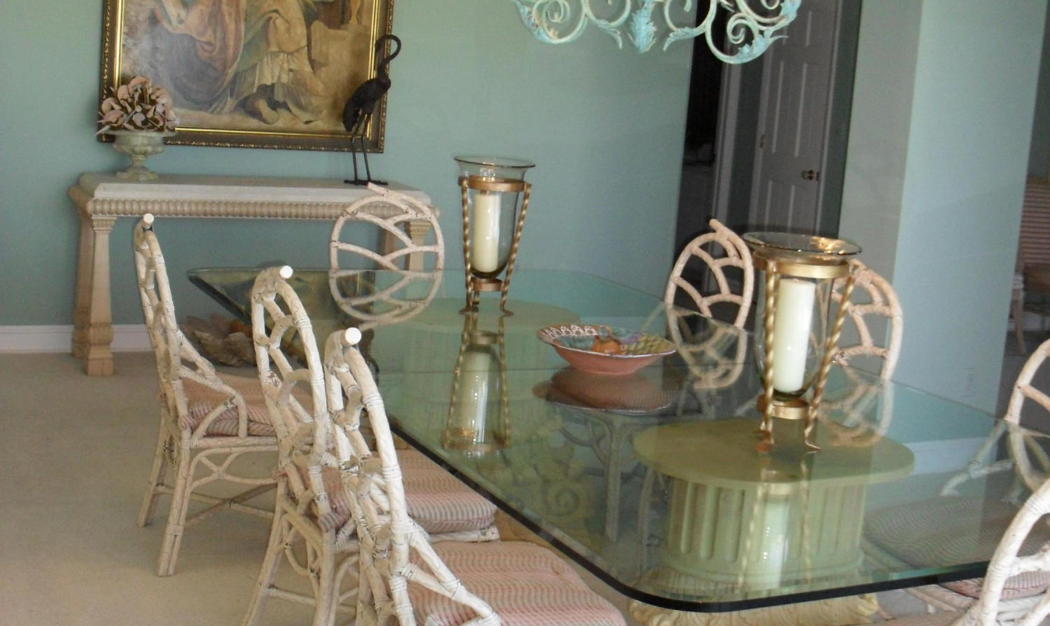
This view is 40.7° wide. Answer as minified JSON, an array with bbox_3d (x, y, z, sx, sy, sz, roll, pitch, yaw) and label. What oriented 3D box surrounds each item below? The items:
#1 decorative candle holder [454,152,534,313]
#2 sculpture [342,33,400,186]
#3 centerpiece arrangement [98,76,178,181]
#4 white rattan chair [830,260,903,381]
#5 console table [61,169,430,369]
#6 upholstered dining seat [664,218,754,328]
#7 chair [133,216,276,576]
[{"bbox_3d":[-0.110,-0.237,4.357,0.235,0.465,0.235,4,10,-1],"label":"decorative candle holder"},{"bbox_3d":[-0.752,-0.995,6.936,0.260,0.720,0.120,-1,11,-25],"label":"sculpture"},{"bbox_3d":[-1.739,-0.841,6.402,0.360,0.475,0.360,-1,11,-25],"label":"centerpiece arrangement"},{"bbox_3d":[0.683,0.350,3.967,0.570,1.000,0.500,-1,11,-27],"label":"white rattan chair"},{"bbox_3d":[-1.279,-0.196,6.768,1.640,0.862,0.502,-1,11,-25],"label":"console table"},{"bbox_3d":[0.392,0.199,4.723,0.570,1.000,0.500,-2,11,-30],"label":"upholstered dining seat"},{"bbox_3d":[-0.880,0.207,4.188,0.570,1.000,0.500,0,11,-23],"label":"chair"}]

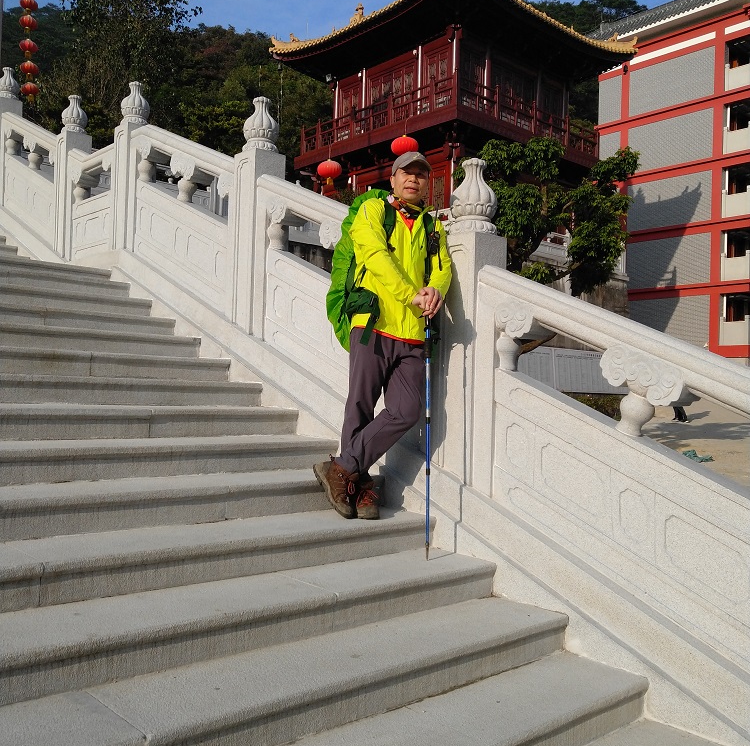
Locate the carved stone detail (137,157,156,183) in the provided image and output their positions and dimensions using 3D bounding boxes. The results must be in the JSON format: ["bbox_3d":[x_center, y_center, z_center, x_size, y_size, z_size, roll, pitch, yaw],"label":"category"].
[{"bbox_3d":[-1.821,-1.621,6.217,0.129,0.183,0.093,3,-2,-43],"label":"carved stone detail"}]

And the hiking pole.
[{"bbox_3d":[0.233,0.260,3.375,0.034,1.090,0.034,0,-1,0],"label":"hiking pole"}]

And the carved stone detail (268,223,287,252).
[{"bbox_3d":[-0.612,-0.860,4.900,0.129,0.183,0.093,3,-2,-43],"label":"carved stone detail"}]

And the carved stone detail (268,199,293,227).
[{"bbox_3d":[-0.575,-0.984,4.847,0.098,0.165,0.180,3,-2,-43],"label":"carved stone detail"}]

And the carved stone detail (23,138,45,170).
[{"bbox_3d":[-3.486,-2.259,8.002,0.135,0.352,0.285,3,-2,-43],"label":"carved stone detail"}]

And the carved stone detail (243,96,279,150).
[{"bbox_3d":[-0.744,-1.631,5.110,0.235,0.365,0.235,2,-1,0],"label":"carved stone detail"}]

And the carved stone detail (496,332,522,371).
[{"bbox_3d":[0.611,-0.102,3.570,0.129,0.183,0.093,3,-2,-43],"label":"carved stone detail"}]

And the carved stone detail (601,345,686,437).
[{"bbox_3d":[1.093,0.074,3.086,0.180,0.360,0.355,3,-2,-43],"label":"carved stone detail"}]

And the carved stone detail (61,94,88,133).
[{"bbox_3d":[-2.812,-2.410,7.313,0.231,0.378,0.231,3,-2,-43],"label":"carved stone detail"}]

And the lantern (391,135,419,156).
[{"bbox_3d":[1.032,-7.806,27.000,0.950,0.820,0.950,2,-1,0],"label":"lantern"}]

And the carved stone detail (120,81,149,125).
[{"bbox_3d":[-1.971,-2.222,6.420,0.235,0.360,0.235,3,-2,-43],"label":"carved stone detail"}]

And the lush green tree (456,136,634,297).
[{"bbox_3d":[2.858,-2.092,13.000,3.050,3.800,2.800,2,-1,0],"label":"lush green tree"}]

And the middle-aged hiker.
[{"bbox_3d":[0.055,-0.165,3.550,0.570,1.680,0.580,2,-2,-30],"label":"middle-aged hiker"}]

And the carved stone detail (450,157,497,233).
[{"bbox_3d":[0.473,-0.843,3.764,0.231,0.378,0.231,2,-2,0],"label":"carved stone detail"}]

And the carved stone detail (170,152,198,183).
[{"bbox_3d":[-1.329,-1.503,5.726,0.170,0.250,0.360,3,-2,-43],"label":"carved stone detail"}]

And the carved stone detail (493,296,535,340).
[{"bbox_3d":[0.686,-0.234,3.532,0.170,0.190,0.215,3,-2,-43],"label":"carved stone detail"}]

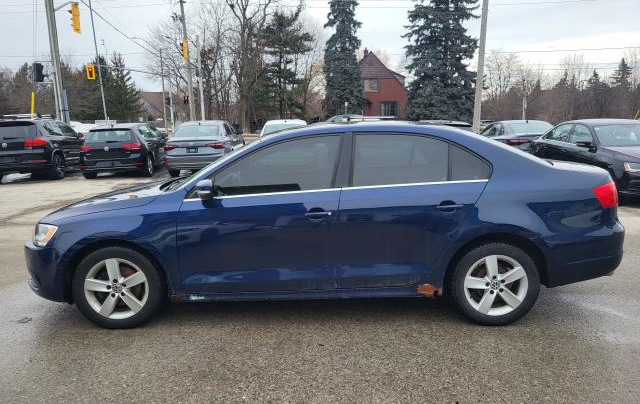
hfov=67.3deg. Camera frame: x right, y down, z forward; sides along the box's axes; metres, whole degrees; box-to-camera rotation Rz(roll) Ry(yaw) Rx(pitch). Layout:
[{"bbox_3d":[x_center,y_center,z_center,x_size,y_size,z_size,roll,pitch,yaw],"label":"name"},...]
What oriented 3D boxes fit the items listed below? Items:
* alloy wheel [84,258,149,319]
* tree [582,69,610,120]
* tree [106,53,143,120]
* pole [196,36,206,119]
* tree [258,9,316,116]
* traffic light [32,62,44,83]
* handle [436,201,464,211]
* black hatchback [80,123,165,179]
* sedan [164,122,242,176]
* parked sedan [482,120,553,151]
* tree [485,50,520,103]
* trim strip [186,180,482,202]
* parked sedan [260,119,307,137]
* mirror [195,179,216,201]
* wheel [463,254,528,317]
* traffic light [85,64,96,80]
[{"bbox_3d":[-1.411,0.583,3.428,0.447,0.447,0.200,0,12,-1],"label":"alloy wheel"},{"bbox_3d":[54.644,-21.047,95.000,5.200,10.300,5.200,0,12,0],"label":"tree"},{"bbox_3d":[-20.077,-11.118,48.733,4.800,7.800,4.800,0,11,0],"label":"tree"},{"bbox_3d":[-8.998,-8.922,36.500,0.270,7.800,0.270,0,12,0],"label":"pole"},{"bbox_3d":[-3.157,-12.187,44.469,5.800,11.100,5.800,0,11,0],"label":"tree"},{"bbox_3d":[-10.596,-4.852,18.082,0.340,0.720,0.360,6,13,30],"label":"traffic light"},{"bbox_3d":[0.882,0.029,3.240,0.190,0.045,0.050,0,12,-1],"label":"handle"},{"bbox_3d":[-5.840,-1.660,14.900,1.800,1.450,4.260,-2,11,-6],"label":"black hatchback"},{"bbox_3d":[-3.536,-1.765,14.807,1.800,1.460,4.700,-1,12,-4],"label":"sedan"},{"bbox_3d":[6.513,-1.862,15.348,1.820,1.460,4.700,0,12,-1],"label":"parked sedan"},{"bbox_3d":[21.060,-13.016,56.582,5.200,9.200,5.200,0,11,0],"label":"tree"},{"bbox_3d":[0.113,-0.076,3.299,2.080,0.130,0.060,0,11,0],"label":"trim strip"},{"bbox_3d":[-1.055,-1.833,15.048,1.800,1.460,4.600,-1,12,-5],"label":"parked sedan"},{"bbox_3d":[-0.756,-0.083,3.174,0.130,0.150,0.220,0,11,0],"label":"mirror"},{"bbox_3d":[1.233,0.572,3.461,0.450,0.450,0.180,0,11,0],"label":"wheel"},{"bbox_3d":[-17.165,-9.668,36.000,0.620,1.150,0.400,-3,12,-12],"label":"traffic light"}]

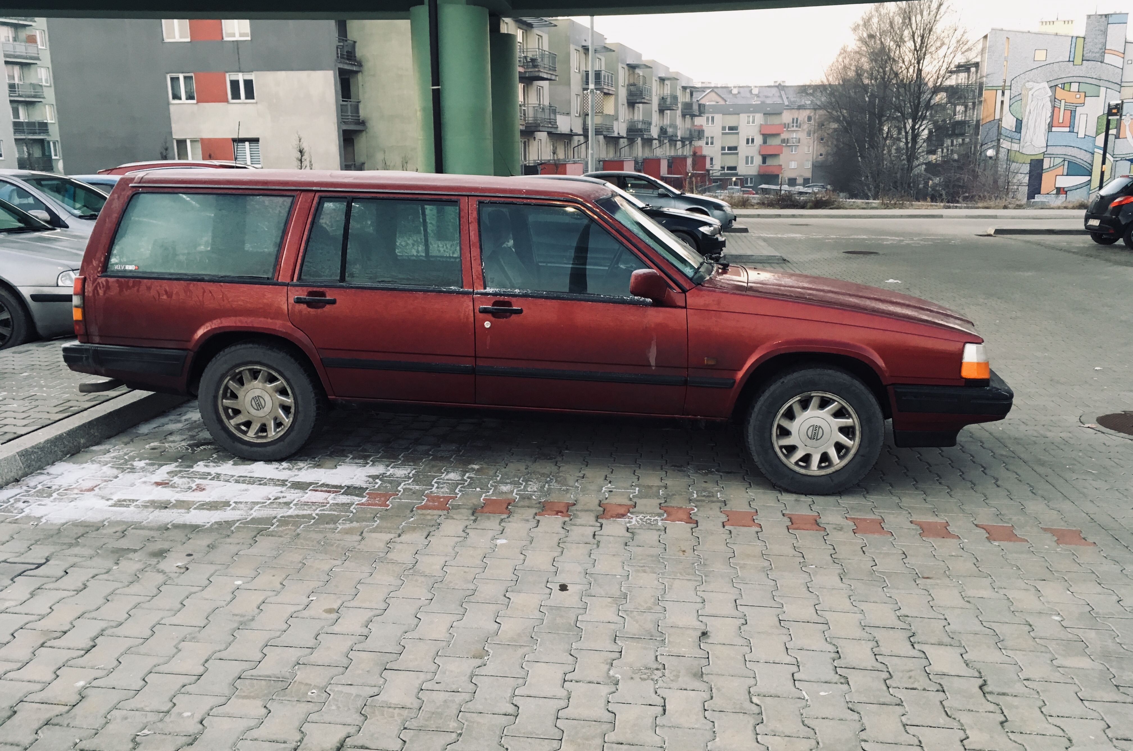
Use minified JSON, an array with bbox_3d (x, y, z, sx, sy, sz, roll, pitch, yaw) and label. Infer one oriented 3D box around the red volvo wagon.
[{"bbox_3d":[-0.211,-0.392,5.378,4.850,1.460,1.780,2,12,8],"label":"red volvo wagon"}]

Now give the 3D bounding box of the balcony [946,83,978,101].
[{"bbox_3d":[31.646,-22.680,76.000,1.200,1.300,2.500,-3,12,-15],"label":"balcony"}]

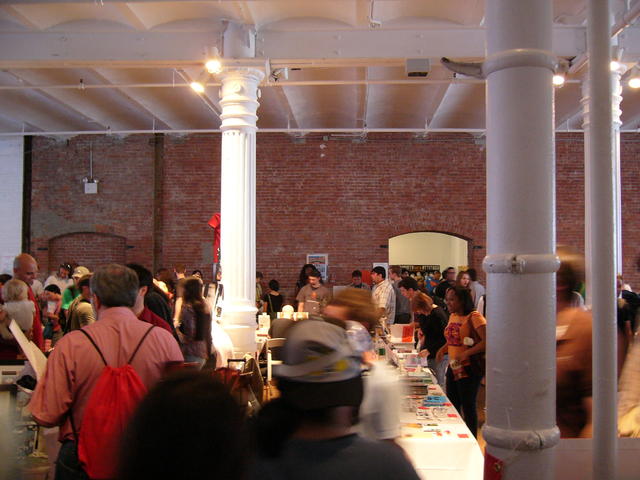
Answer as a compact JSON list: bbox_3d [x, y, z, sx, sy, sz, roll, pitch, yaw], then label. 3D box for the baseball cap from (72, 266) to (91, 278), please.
[{"bbox_3d":[-2.838,0.384,7.700,0.180,0.140,0.260,-1,-3,12],"label":"baseball cap"}]

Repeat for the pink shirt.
[{"bbox_3d":[-0.809,0.523,2.500,0.580,0.560,0.360,1,-3,-19],"label":"pink shirt"}]

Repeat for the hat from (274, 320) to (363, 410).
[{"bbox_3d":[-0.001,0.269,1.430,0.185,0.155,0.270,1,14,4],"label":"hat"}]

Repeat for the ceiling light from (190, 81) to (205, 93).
[{"bbox_3d":[-1.562,-1.957,8.250,0.170,0.160,0.180,1,-3,-18],"label":"ceiling light"}]

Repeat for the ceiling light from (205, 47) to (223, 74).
[{"bbox_3d":[-1.259,-2.122,7.650,0.190,0.310,0.200,1,-3,-18],"label":"ceiling light"}]

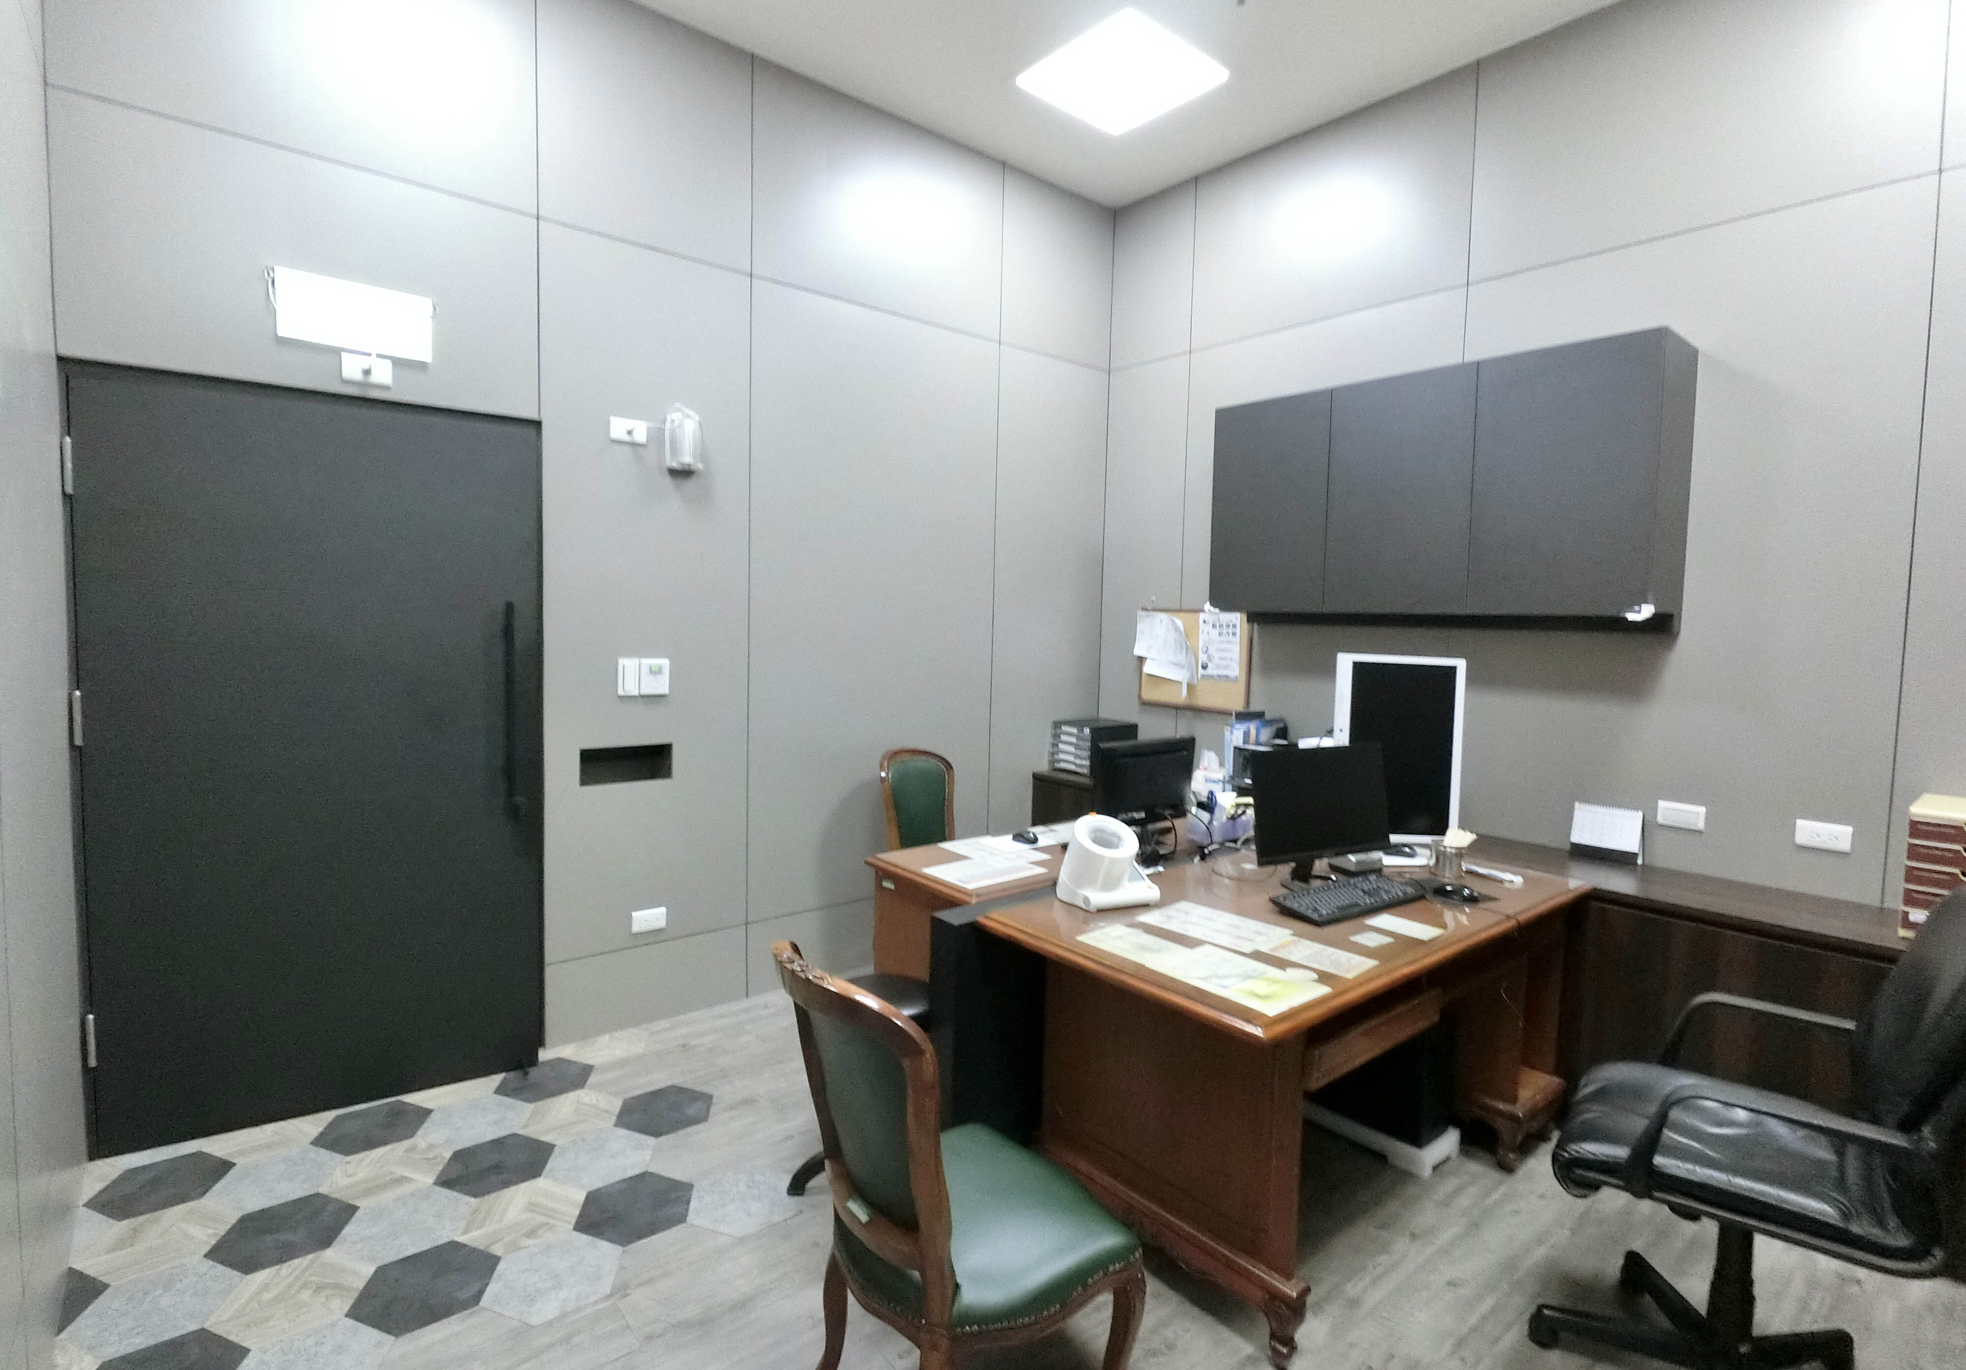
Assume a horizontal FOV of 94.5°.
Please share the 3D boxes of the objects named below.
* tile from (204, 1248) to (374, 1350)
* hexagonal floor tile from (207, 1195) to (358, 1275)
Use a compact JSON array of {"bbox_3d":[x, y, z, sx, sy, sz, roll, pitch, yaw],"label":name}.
[{"bbox_3d":[-1.460,1.303,1.929,0.308,0.010,0.267,-2,5,-41],"label":"tile"},{"bbox_3d":[-1.666,1.310,2.175,0.304,0.010,0.264,-2,5,-40],"label":"hexagonal floor tile"}]

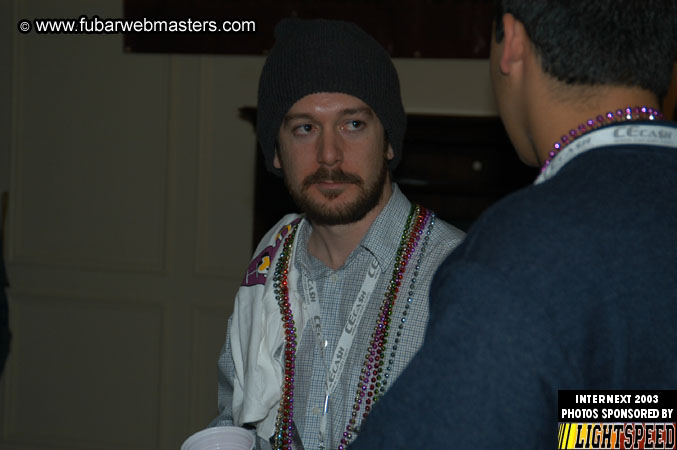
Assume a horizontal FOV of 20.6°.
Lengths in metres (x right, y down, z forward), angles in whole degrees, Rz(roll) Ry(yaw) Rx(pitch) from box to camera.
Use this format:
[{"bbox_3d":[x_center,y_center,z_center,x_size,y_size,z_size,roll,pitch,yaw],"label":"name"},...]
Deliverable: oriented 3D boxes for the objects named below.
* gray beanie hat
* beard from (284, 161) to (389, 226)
[{"bbox_3d":[-0.009,-0.173,2.530,0.195,0.200,0.235,-4,2,7],"label":"gray beanie hat"},{"bbox_3d":[-0.001,-0.042,2.460,0.135,0.088,0.100,-4,2,7],"label":"beard"}]

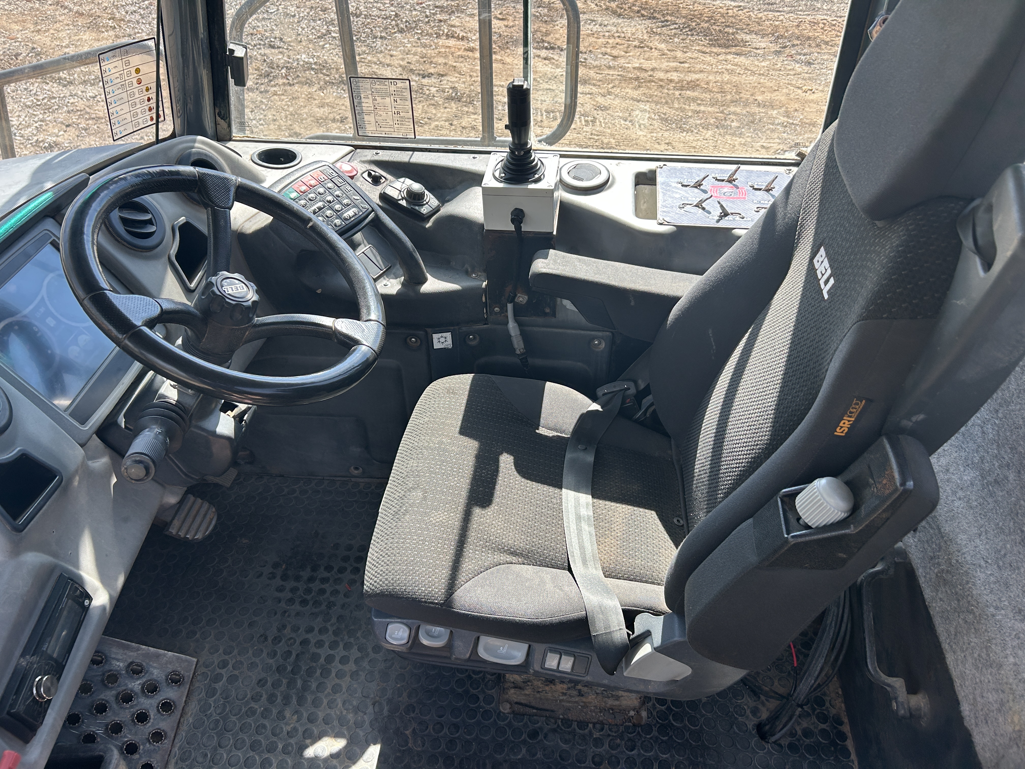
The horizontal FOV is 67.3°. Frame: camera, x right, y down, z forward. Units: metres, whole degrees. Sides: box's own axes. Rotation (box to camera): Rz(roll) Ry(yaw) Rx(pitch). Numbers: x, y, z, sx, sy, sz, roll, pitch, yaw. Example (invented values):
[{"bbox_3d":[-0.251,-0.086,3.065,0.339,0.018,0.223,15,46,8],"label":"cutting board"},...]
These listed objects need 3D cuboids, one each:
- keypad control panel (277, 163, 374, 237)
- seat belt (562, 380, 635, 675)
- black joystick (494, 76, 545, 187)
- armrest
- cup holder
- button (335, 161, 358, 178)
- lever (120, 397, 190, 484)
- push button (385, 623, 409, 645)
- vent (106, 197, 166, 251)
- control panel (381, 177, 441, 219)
[{"bbox_3d":[-0.344,-0.330,1.421,0.140,0.035,0.135,44,52,1],"label":"keypad control panel"},{"bbox_3d":[0.148,0.216,1.321,0.130,0.190,0.510,3,41,4],"label":"seat belt"},{"bbox_3d":[0.012,-0.429,1.285,0.087,0.158,0.087,3,43,5],"label":"black joystick"},{"bbox_3d":[0.206,-0.157,1.415,0.350,0.115,0.080,9,41,-1],"label":"armrest"},{"bbox_3d":[-0.460,-0.421,1.519,0.100,0.060,0.100,3,41,4],"label":"cup holder"},{"bbox_3d":[-0.312,-0.405,1.455,0.043,0.030,0.043,21,49,-11],"label":"button"},{"bbox_3d":[-0.504,0.080,1.090,0.068,0.070,0.150,-3,28,-3],"label":"lever"},{"bbox_3d":[-0.182,0.391,1.210,0.038,0.034,0.020,3,6,4],"label":"push button"},{"bbox_3d":[-0.586,-0.253,1.200,0.035,0.098,0.098,-22,35,31],"label":"vent"},{"bbox_3d":[-0.190,-0.348,1.440,0.102,0.042,0.068,36,46,12],"label":"control panel"}]

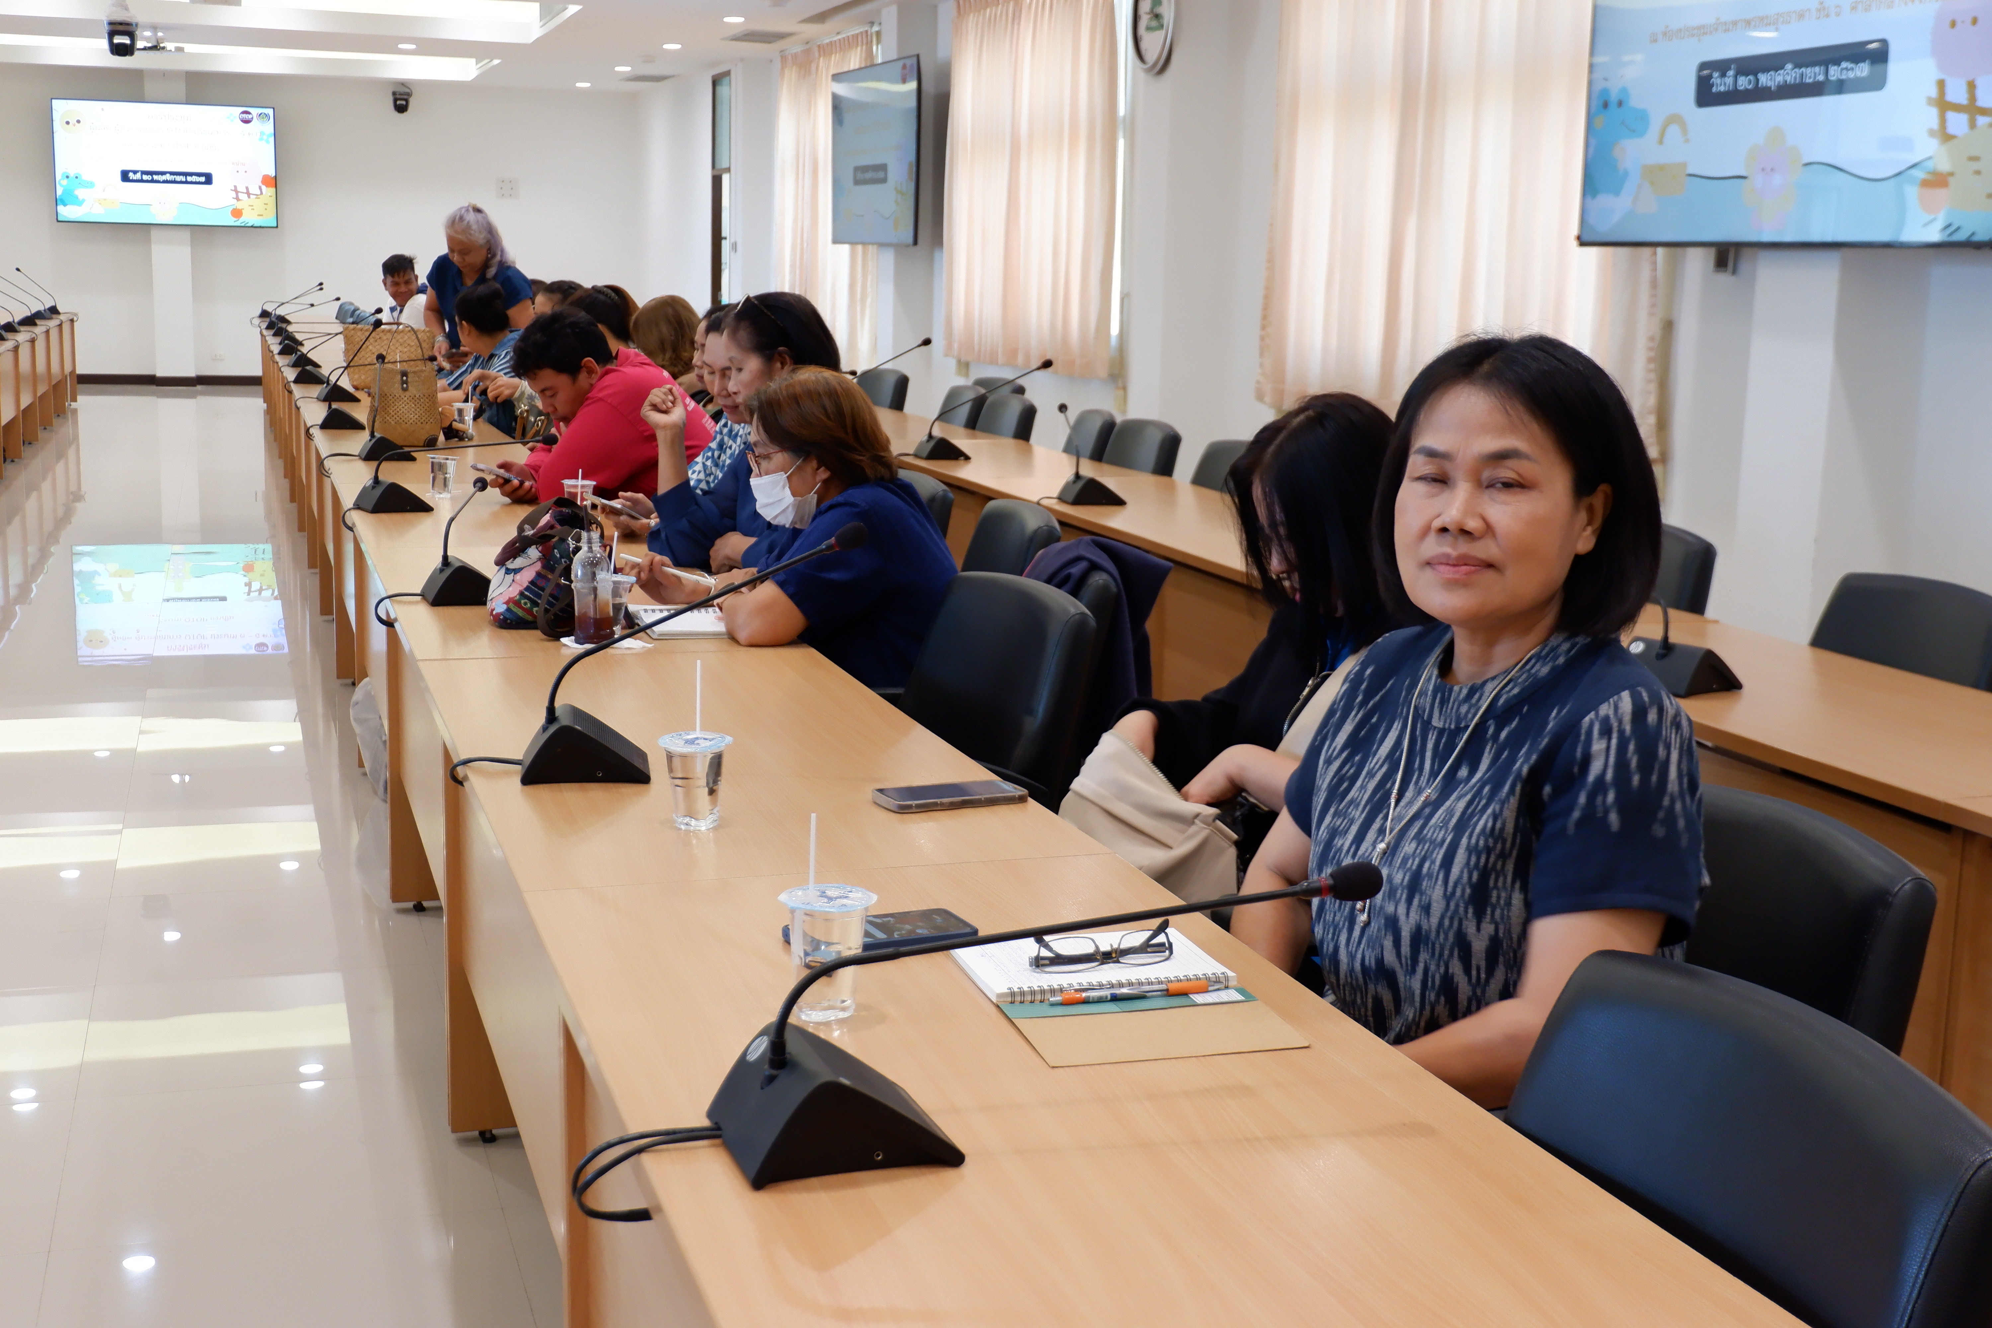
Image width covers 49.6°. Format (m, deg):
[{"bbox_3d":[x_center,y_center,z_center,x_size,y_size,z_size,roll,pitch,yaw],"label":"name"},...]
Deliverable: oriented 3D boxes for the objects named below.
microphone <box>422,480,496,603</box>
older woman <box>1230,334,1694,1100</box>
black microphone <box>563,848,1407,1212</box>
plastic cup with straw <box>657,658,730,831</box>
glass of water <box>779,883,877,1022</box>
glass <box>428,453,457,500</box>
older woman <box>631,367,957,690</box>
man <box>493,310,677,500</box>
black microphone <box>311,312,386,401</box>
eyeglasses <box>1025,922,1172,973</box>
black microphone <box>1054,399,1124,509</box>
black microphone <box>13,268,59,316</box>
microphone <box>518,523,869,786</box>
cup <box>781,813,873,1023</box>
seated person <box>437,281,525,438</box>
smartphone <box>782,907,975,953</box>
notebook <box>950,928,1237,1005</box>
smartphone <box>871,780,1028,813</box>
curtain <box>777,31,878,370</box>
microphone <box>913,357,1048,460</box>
[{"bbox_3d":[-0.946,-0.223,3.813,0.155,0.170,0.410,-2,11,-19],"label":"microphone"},{"bbox_3d":[0.310,0.360,1.883,0.660,1.275,0.480,-6,13,-35],"label":"older woman"},{"bbox_3d":[0.017,0.239,1.491,0.557,0.180,0.120,-2,11,-19],"label":"black microphone"},{"bbox_3d":[-0.321,0.083,2.281,0.076,0.176,0.076,2,11,0],"label":"plastic cup with straw"},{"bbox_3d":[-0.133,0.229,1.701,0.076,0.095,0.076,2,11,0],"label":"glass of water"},{"bbox_3d":[-1.305,-0.433,5.085,0.074,0.095,0.074,-2,11,-19],"label":"glass"},{"bbox_3d":[-0.259,0.091,3.617,0.650,1.160,0.480,-2,11,-19],"label":"older woman"},{"bbox_3d":[-0.866,-0.245,5.179,0.780,1.180,0.550,0,11,-8],"label":"man"},{"bbox_3d":[-2.459,-1.164,8.244,0.228,0.314,0.160,-2,11,-19],"label":"black microphone"},{"bbox_3d":[0.086,0.239,1.841,0.130,0.036,0.045,-2,11,-21],"label":"eyeglasses"},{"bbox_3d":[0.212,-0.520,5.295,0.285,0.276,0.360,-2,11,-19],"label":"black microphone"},{"bbox_3d":[-7.330,-2.853,16.503,0.330,0.346,0.170,-2,11,-19],"label":"black microphone"},{"bbox_3d":[-0.350,-0.019,2.505,0.414,0.284,0.130,-2,11,-19],"label":"microphone"},{"bbox_3d":[-0.135,0.199,1.722,0.077,0.166,0.077,2,11,0],"label":"cup"},{"bbox_3d":[-1.803,-0.789,7.901,0.720,1.190,0.500,1,11,-2],"label":"seated person"},{"bbox_3d":[-0.103,0.238,1.901,0.165,0.011,0.079,-3,12,-24],"label":"smartphone"},{"bbox_3d":[0.080,0.256,1.833,0.212,0.011,0.137,-2,11,-19],"label":"notebook"},{"bbox_3d":[-0.049,0.146,2.387,0.163,0.011,0.075,-2,11,-19],"label":"smartphone"},{"bbox_3d":[-1.156,-3.053,14.316,0.150,2.100,2.450,-2,11,-19],"label":"curtain"},{"bbox_3d":[-0.033,-0.777,6.566,0.400,0.300,0.130,-2,11,-20],"label":"microphone"}]

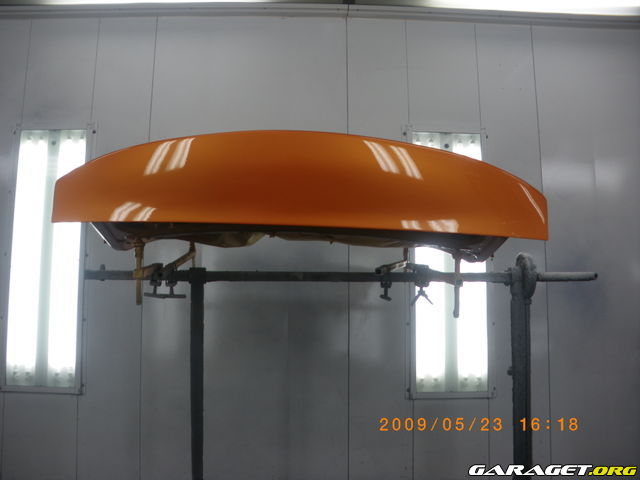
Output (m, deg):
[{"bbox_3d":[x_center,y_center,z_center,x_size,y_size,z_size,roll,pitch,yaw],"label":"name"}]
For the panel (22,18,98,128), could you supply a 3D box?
[{"bbox_3d":[-1.290,-0.825,3.335,0.335,0.581,0.050,0,-8,-2],"label":"panel"}]

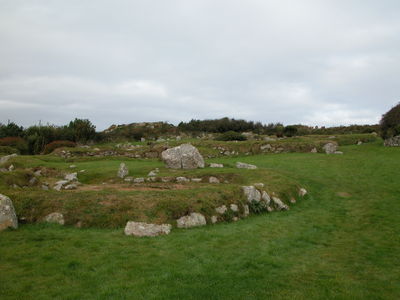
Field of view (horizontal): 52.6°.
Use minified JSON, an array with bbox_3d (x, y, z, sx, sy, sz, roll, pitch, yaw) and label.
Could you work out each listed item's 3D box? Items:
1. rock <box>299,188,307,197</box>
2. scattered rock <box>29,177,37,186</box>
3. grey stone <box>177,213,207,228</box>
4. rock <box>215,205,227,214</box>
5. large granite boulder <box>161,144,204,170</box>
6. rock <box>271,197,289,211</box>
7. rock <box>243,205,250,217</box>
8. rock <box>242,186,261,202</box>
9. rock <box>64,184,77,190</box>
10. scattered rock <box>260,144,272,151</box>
[{"bbox_3d":[2.445,1.015,9.600,0.186,0.198,0.170,1,3,14],"label":"rock"},{"bbox_3d":[-4.180,0.786,10.091,0.184,0.237,0.183,-1,3,-12],"label":"scattered rock"},{"bbox_3d":[-0.149,1.232,7.066,0.519,0.273,0.333,0,3,-1],"label":"grey stone"},{"bbox_3d":[0.384,1.116,7.585,0.213,0.178,0.169,0,3,1],"label":"rock"},{"bbox_3d":[-0.715,0.284,17.000,1.771,1.009,1.400,0,3,-2],"label":"large granite boulder"},{"bbox_3d":[1.607,1.072,8.100,0.344,0.275,0.260,1,3,11],"label":"rock"},{"bbox_3d":[0.879,1.142,7.600,0.120,0.212,0.120,0,3,7],"label":"rock"},{"bbox_3d":[1.034,0.885,8.000,0.359,0.320,0.280,0,3,7],"label":"rock"},{"bbox_3d":[-3.381,0.983,10.600,0.308,0.154,0.260,-1,3,-18],"label":"rock"},{"bbox_3d":[4.193,-0.158,25.500,0.742,0.371,0.500,0,3,9],"label":"scattered rock"}]

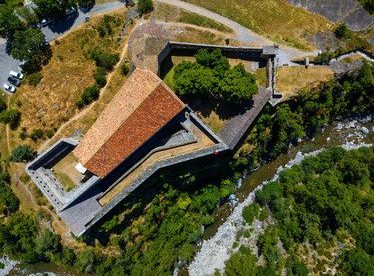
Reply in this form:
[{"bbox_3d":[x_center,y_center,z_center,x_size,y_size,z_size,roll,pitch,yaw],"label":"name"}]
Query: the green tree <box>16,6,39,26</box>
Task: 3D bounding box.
[{"bbox_3d":[-50.150,-38.210,82.000,6.170,5.990,5.820,0,90,0],"label":"green tree"}]

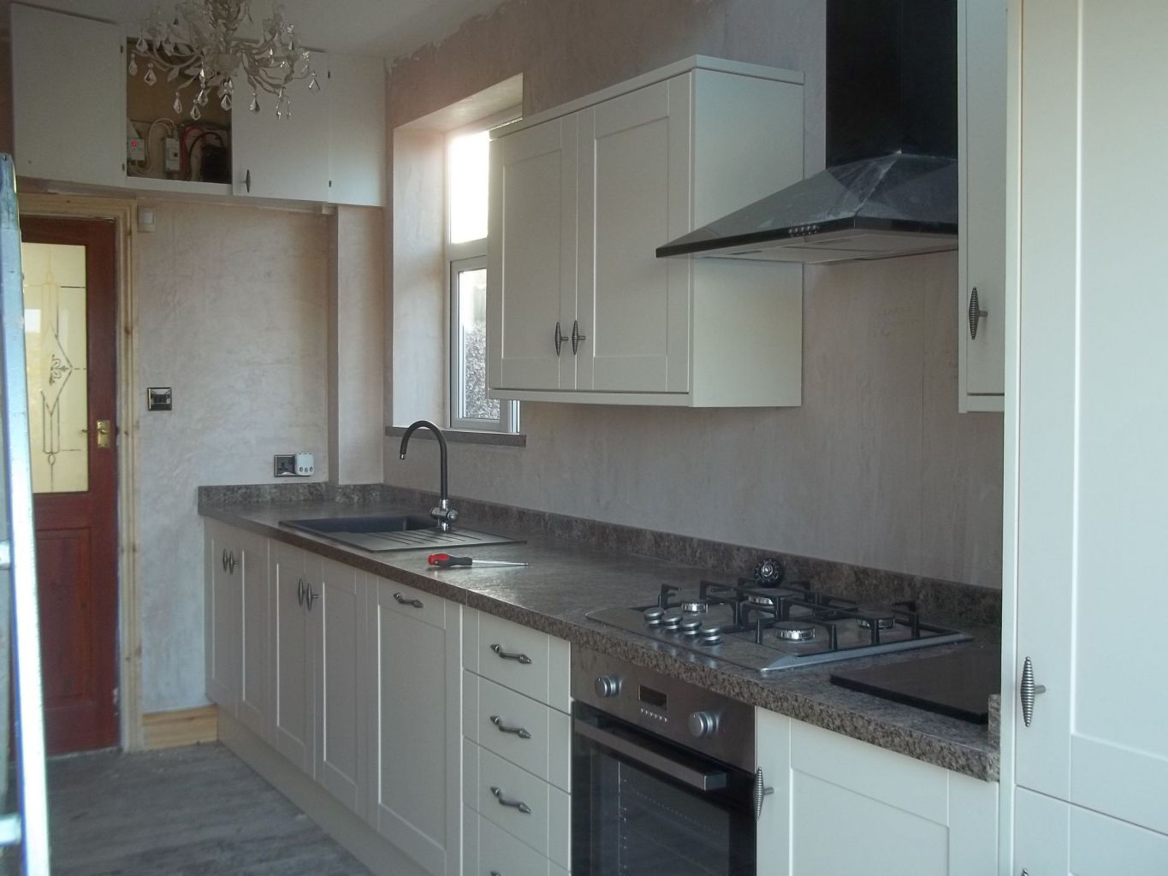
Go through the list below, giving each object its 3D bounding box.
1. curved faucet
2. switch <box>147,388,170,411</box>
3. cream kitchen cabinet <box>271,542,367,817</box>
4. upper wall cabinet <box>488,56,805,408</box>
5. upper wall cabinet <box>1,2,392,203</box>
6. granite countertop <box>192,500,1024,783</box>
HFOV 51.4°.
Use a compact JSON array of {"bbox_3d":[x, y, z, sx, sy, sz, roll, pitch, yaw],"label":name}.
[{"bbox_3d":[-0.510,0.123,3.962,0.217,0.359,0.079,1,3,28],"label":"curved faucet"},{"bbox_3d":[-1.657,-0.150,4.750,0.088,0.088,0.012,-1,3,-32],"label":"switch"},{"bbox_3d":[-0.592,0.705,3.928,0.582,0.720,0.880,-1,3,-32],"label":"cream kitchen cabinet"},{"bbox_3d":[0.123,-0.484,3.222,0.321,0.787,0.990,-1,3,-32],"label":"upper wall cabinet"},{"bbox_3d":[-1.455,-1.232,4.695,1.397,0.602,0.242,-1,3,-32],"label":"upper wall cabinet"},{"bbox_3d":[-0.198,0.348,3.389,0.722,0.040,3.899,-1,3,-32],"label":"granite countertop"}]

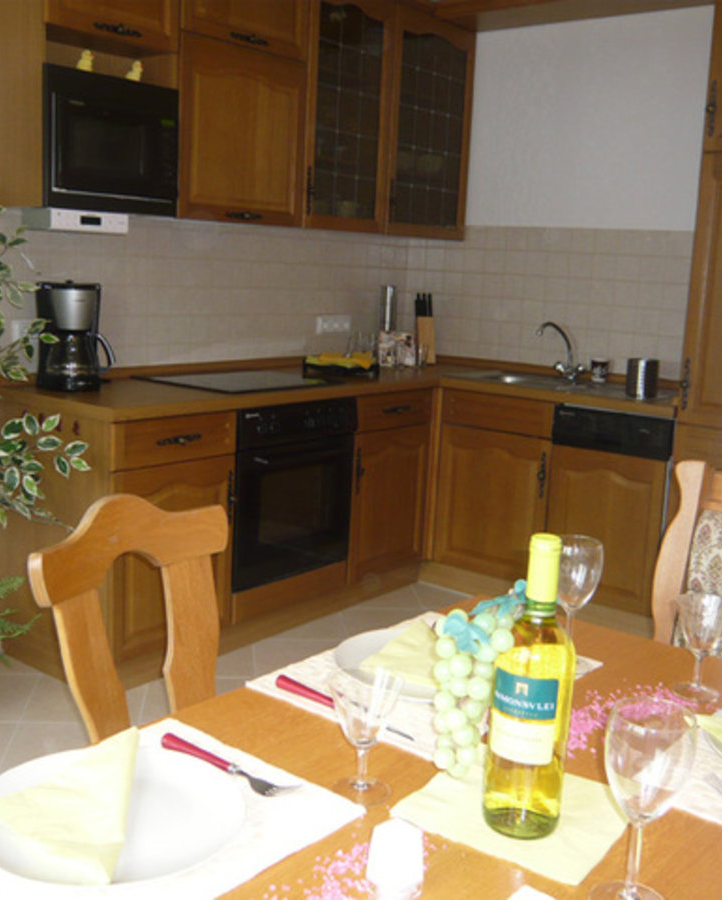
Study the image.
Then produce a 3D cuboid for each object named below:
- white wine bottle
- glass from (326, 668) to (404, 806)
[{"bbox_3d":[0.168,0.224,0.936,0.076,0.291,0.076,8,11,26],"label":"white wine bottle"},{"bbox_3d":[0.006,0.291,0.990,0.075,0.124,0.075,3,10,1],"label":"glass"}]

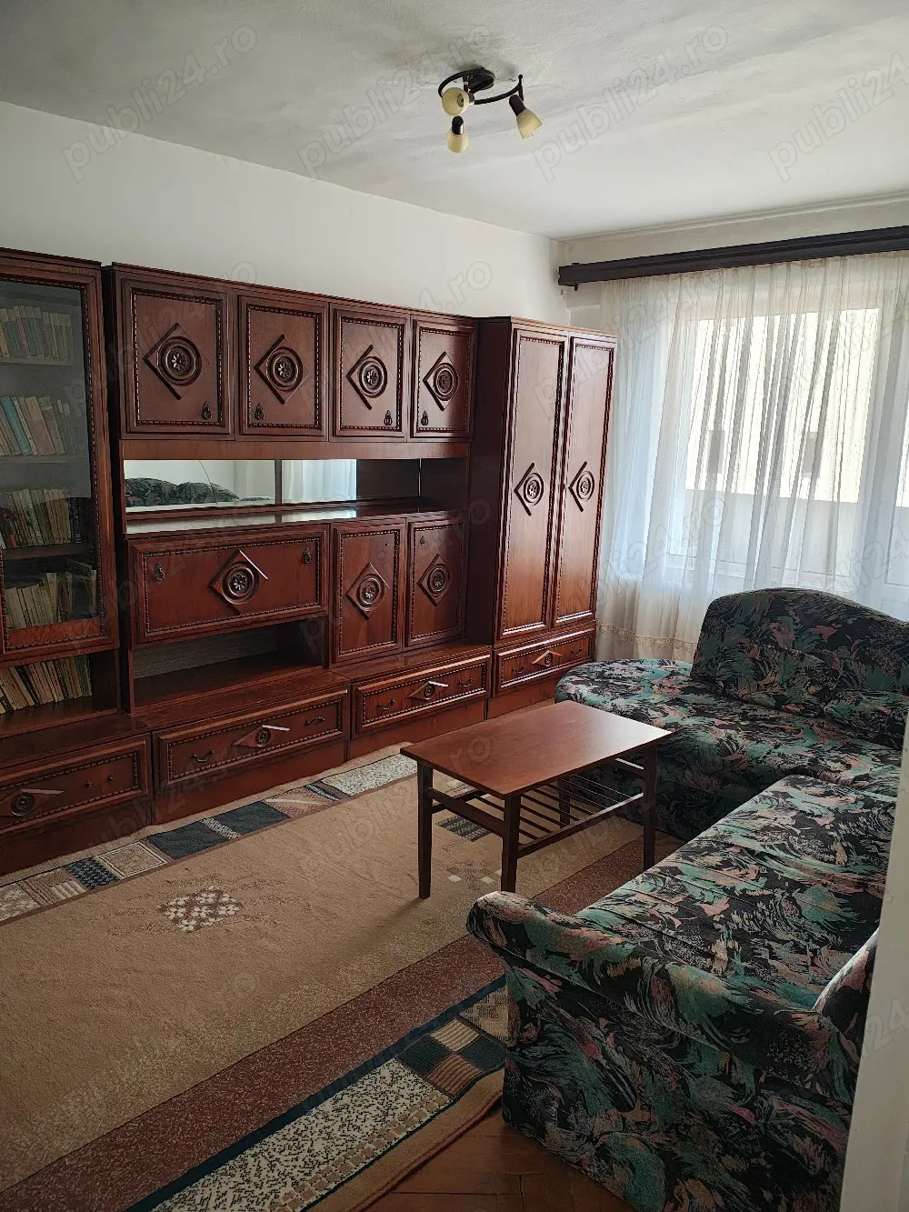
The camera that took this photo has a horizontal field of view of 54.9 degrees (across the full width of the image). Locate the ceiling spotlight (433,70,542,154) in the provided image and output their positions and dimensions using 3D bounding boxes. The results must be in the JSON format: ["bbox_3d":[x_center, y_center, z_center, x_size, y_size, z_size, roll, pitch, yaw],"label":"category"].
[{"bbox_3d":[0.109,-1.537,2.678,0.340,0.195,0.380,2,12,0],"label":"ceiling spotlight"}]

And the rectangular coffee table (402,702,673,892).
[{"bbox_3d":[0.280,0.698,2.933,0.826,0.524,0.449,-9,17,-43],"label":"rectangular coffee table"}]

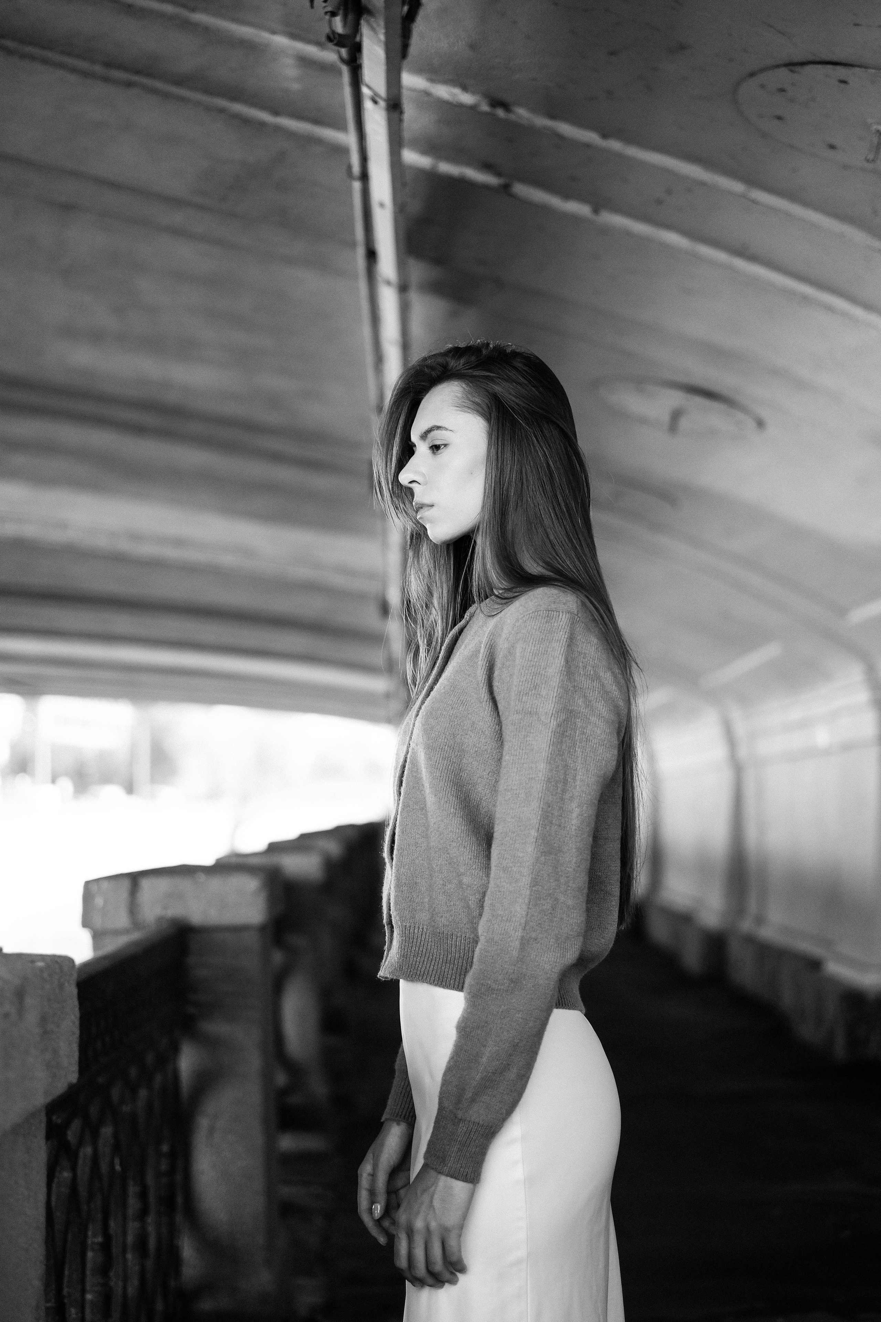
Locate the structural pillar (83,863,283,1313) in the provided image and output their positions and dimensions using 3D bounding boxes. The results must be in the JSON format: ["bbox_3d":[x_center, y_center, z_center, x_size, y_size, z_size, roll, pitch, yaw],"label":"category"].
[{"bbox_3d":[-0.640,1.058,4.635,0.435,1.080,0.500,-1,-5,-1],"label":"structural pillar"}]

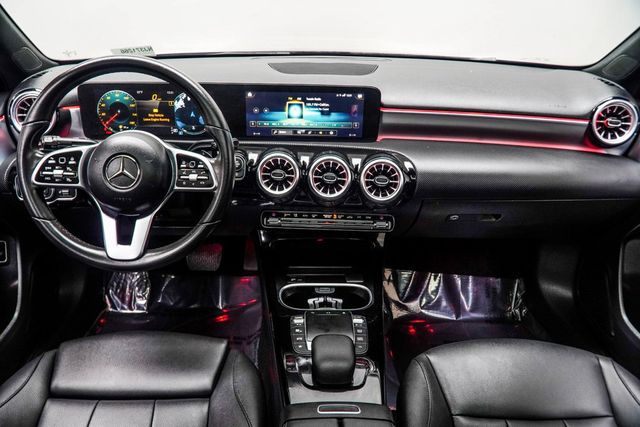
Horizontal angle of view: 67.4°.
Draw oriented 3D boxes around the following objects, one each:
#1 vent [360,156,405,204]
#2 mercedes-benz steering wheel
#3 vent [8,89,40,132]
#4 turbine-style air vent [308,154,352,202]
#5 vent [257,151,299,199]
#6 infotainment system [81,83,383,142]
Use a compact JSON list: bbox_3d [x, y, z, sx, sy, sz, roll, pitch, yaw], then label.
[{"bbox_3d":[0.126,-0.068,0.980,0.088,0.088,0.050,2,6,1],"label":"vent"},{"bbox_3d":[-0.334,-0.086,0.840,0.375,0.370,0.100,1,1,-2],"label":"mercedes-benz steering wheel"},{"bbox_3d":[-0.571,-0.203,0.975,0.094,0.094,0.050,0,6,-3],"label":"vent"},{"bbox_3d":[0.022,-0.074,0.987,0.088,0.088,0.050,2,6,1],"label":"turbine-style air vent"},{"bbox_3d":[-0.083,-0.081,0.990,0.088,0.088,0.050,2,6,1],"label":"vent"},{"bbox_3d":[-0.187,-0.209,1.008,0.625,0.118,0.040,1,6,-2],"label":"infotainment system"}]

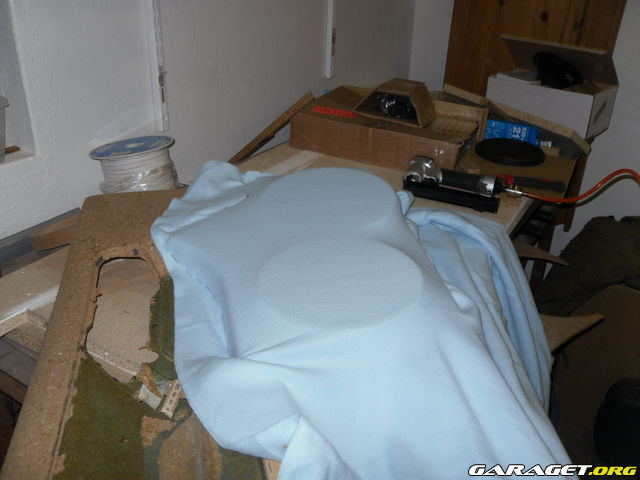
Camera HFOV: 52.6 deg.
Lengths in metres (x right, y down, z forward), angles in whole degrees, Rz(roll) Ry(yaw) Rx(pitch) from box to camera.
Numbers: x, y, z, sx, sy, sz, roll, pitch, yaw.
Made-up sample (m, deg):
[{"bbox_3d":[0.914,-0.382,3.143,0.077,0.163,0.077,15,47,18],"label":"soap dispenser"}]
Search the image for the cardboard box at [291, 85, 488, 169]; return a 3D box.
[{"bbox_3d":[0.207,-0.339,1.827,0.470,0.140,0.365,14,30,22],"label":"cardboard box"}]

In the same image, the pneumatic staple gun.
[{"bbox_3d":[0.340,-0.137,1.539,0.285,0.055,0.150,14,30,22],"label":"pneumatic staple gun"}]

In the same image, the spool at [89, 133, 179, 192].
[{"bbox_3d":[-0.367,-0.139,1.289,0.174,0.095,0.174,-4,24,0],"label":"spool"}]

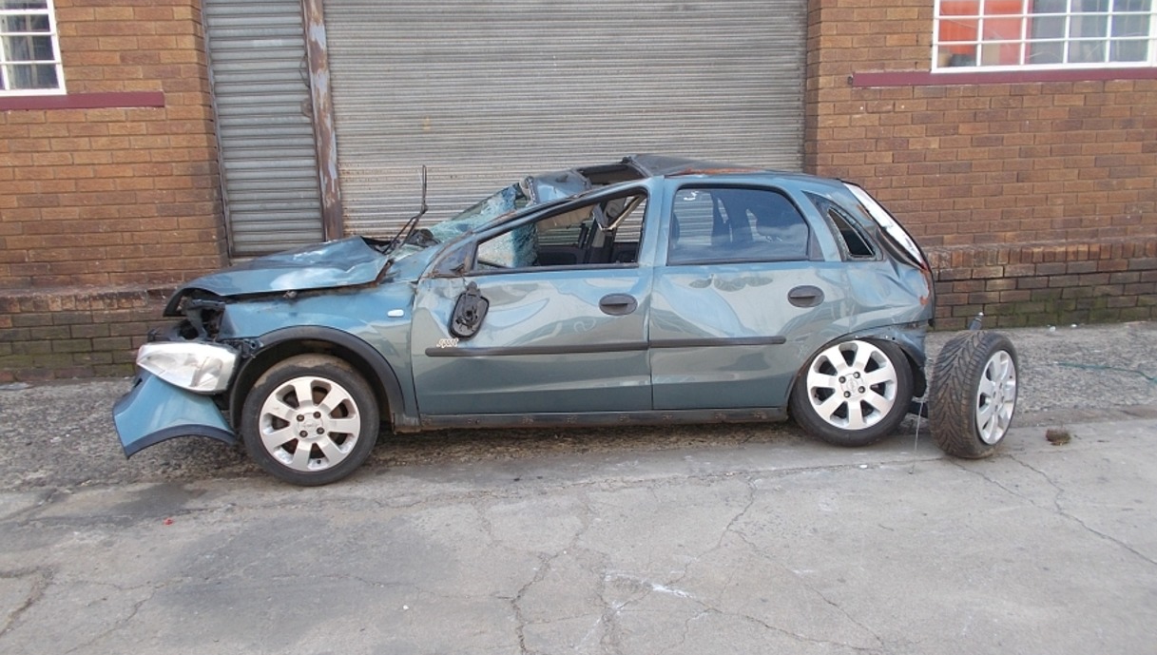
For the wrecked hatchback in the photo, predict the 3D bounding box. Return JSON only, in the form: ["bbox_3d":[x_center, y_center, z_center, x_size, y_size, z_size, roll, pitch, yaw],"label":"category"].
[{"bbox_3d":[-0.129,-0.181,4.597,3.910,1.410,1.720,-1,10,-5],"label":"wrecked hatchback"}]

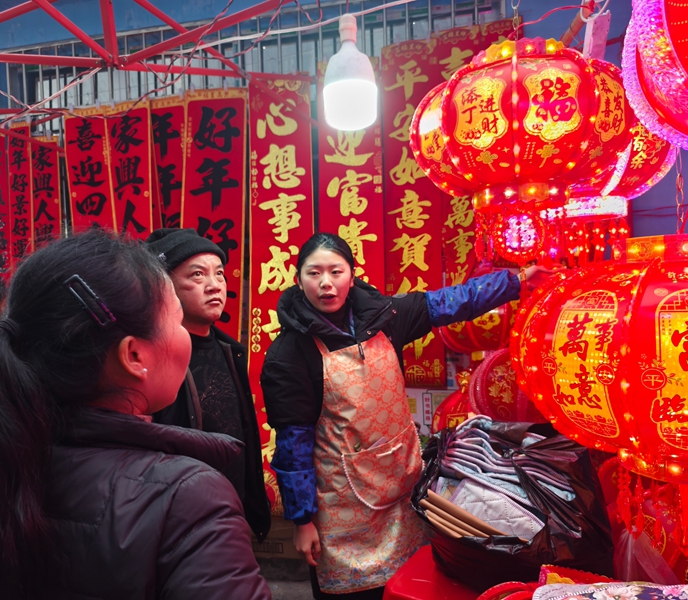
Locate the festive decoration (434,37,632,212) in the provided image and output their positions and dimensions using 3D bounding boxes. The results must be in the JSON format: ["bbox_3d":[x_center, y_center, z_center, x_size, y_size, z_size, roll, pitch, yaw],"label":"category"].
[{"bbox_3d":[0.390,-0.385,1.220,0.455,0.350,0.455,-1,2,0],"label":"festive decoration"}]

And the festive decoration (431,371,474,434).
[{"bbox_3d":[0.405,0.375,1.800,0.230,0.280,0.200,0,2,18],"label":"festive decoration"}]

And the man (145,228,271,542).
[{"bbox_3d":[-0.430,0.655,1.460,0.330,1.690,0.520,1,3,40],"label":"man"}]

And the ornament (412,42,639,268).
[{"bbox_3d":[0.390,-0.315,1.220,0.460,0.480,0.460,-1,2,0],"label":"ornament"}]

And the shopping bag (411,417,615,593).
[{"bbox_3d":[0.355,0.410,1.130,0.390,0.270,0.310,0,2,23],"label":"shopping bag"}]

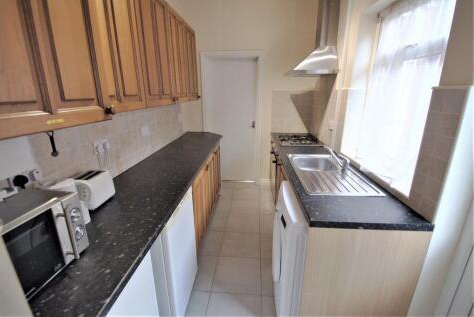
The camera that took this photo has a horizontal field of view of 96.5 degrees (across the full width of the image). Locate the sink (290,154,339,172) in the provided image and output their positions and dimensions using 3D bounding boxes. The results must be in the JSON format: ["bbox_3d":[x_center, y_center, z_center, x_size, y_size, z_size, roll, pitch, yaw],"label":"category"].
[{"bbox_3d":[0.751,0.110,2.060,0.440,0.165,0.530,1,17,4],"label":"sink"}]

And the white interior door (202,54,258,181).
[{"bbox_3d":[-0.093,-0.564,3.561,0.805,2.030,0.055,1,17,4],"label":"white interior door"}]

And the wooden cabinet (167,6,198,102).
[{"bbox_3d":[-0.748,-1.133,2.511,0.320,0.905,0.985,1,17,4],"label":"wooden cabinet"}]

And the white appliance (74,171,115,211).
[{"bbox_3d":[-0.881,0.186,1.287,0.157,0.173,0.233,1,17,4],"label":"white appliance"}]

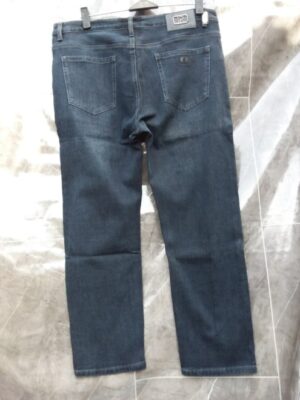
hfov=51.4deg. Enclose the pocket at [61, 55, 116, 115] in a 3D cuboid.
[{"bbox_3d":[-0.183,-0.343,0.935,0.162,0.176,0.015,-3,0,4],"label":"pocket"}]

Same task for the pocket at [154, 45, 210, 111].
[{"bbox_3d":[0.097,-0.356,0.915,0.163,0.179,0.015,-5,0,4],"label":"pocket"}]

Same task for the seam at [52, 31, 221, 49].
[{"bbox_3d":[-0.040,-0.475,0.930,0.500,0.036,0.025,-5,0,4],"label":"seam"}]

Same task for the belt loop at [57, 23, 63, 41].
[{"bbox_3d":[-0.272,-0.506,0.940,0.016,0.052,0.012,-4,0,10],"label":"belt loop"}]

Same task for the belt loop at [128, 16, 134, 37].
[{"bbox_3d":[-0.055,-0.516,0.930,0.015,0.058,0.012,-4,0,4],"label":"belt loop"}]

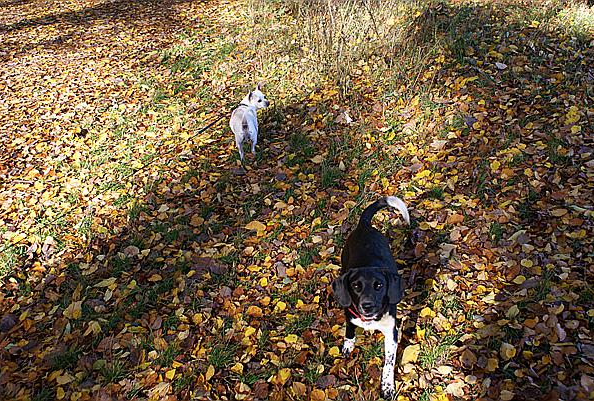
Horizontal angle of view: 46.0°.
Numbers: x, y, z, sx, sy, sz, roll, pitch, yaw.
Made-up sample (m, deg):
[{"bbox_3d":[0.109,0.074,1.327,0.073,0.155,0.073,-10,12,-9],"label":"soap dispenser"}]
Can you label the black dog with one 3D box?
[{"bbox_3d":[0.245,0.287,2.312,0.250,0.490,0.580,3,27,7],"label":"black dog"}]

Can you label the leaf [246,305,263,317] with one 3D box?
[{"bbox_3d":[-0.156,0.405,2.576,0.062,0.014,0.069,-2,27,-4],"label":"leaf"}]

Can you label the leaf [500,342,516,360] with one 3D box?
[{"bbox_3d":[0.745,0.532,2.473,0.057,0.025,0.067,8,25,18],"label":"leaf"}]

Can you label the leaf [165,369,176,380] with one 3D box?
[{"bbox_3d":[-0.409,0.563,2.266,0.029,0.014,0.039,-6,28,-12],"label":"leaf"}]

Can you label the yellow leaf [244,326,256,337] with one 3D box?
[{"bbox_3d":[-0.174,0.483,2.583,0.042,0.013,0.047,-2,24,-4],"label":"yellow leaf"}]

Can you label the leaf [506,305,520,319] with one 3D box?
[{"bbox_3d":[0.791,0.407,2.571,0.048,0.014,0.064,10,29,18],"label":"leaf"}]

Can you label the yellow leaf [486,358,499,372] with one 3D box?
[{"bbox_3d":[0.643,0.543,2.305,0.043,0.014,0.058,9,28,17],"label":"yellow leaf"}]

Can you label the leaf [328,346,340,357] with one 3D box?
[{"bbox_3d":[0.131,0.533,2.472,0.039,0.013,0.043,1,24,3],"label":"leaf"}]

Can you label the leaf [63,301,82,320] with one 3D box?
[{"bbox_3d":[-0.826,0.405,2.576,0.062,0.014,0.084,-10,29,-19],"label":"leaf"}]

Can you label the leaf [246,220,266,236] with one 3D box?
[{"bbox_3d":[-0.185,0.125,3.125,0.085,0.014,0.114,-2,27,-3],"label":"leaf"}]

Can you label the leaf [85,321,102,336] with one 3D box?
[{"bbox_3d":[-0.757,0.476,2.599,0.063,0.024,0.069,-8,25,-17],"label":"leaf"}]

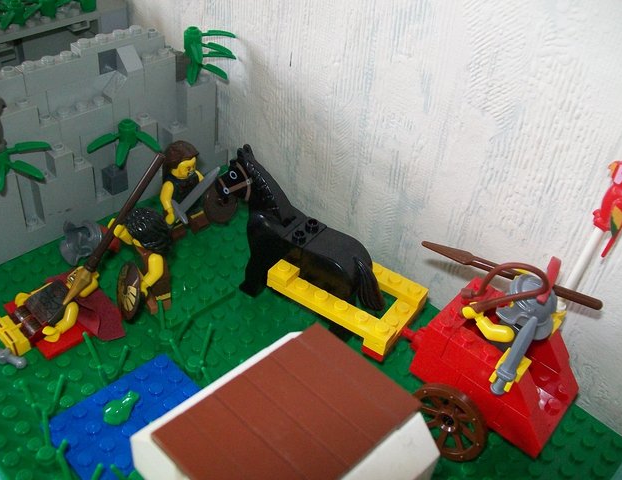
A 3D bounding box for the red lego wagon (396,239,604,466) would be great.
[{"bbox_3d":[0.059,0.036,0.219,0.063,0.057,0.050,30,43,27],"label":"red lego wagon"}]

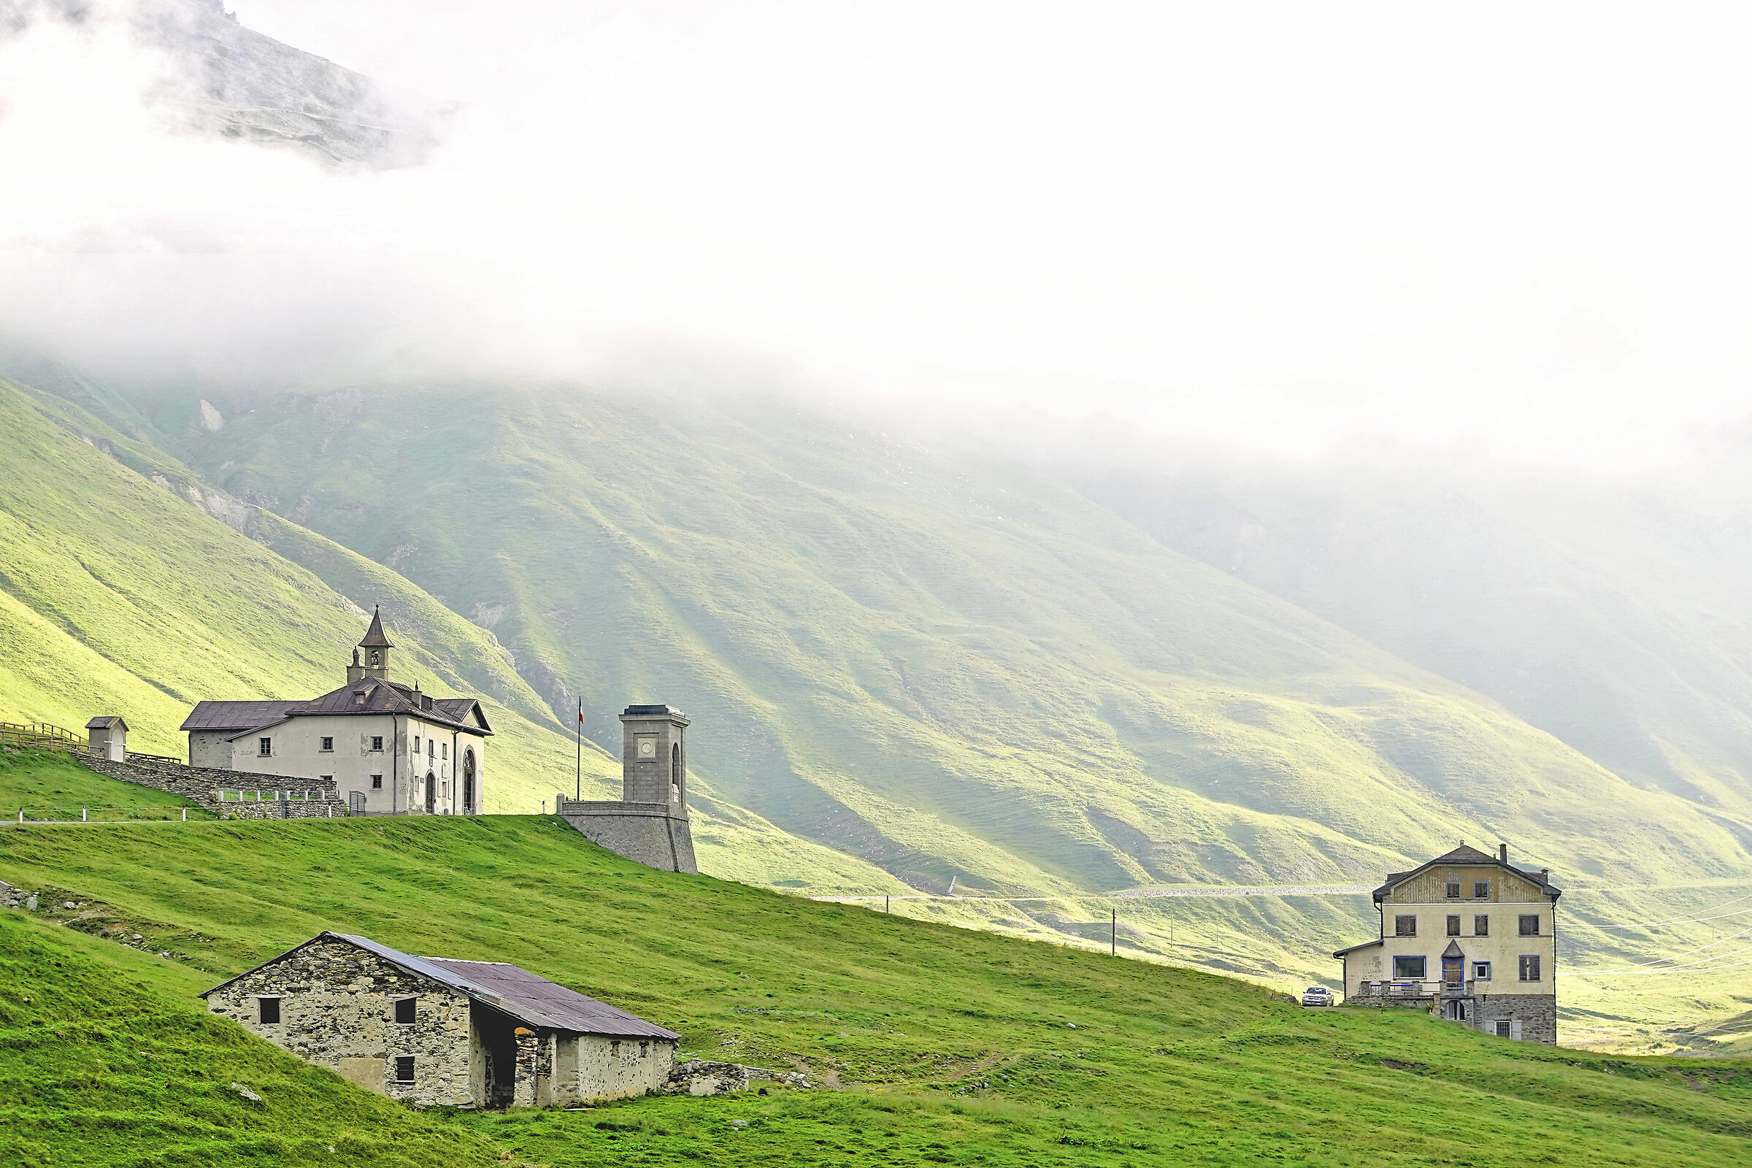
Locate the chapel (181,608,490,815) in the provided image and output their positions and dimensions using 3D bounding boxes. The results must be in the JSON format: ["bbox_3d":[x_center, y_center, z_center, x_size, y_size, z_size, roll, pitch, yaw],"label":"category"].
[{"bbox_3d":[-42.098,10.081,369.844,21.808,16.422,19.180,-1,-6,12],"label":"chapel"}]

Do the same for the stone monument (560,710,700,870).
[{"bbox_3d":[-17.835,14.878,357.447,9.090,12.343,6.545,-1,-6,13],"label":"stone monument"}]

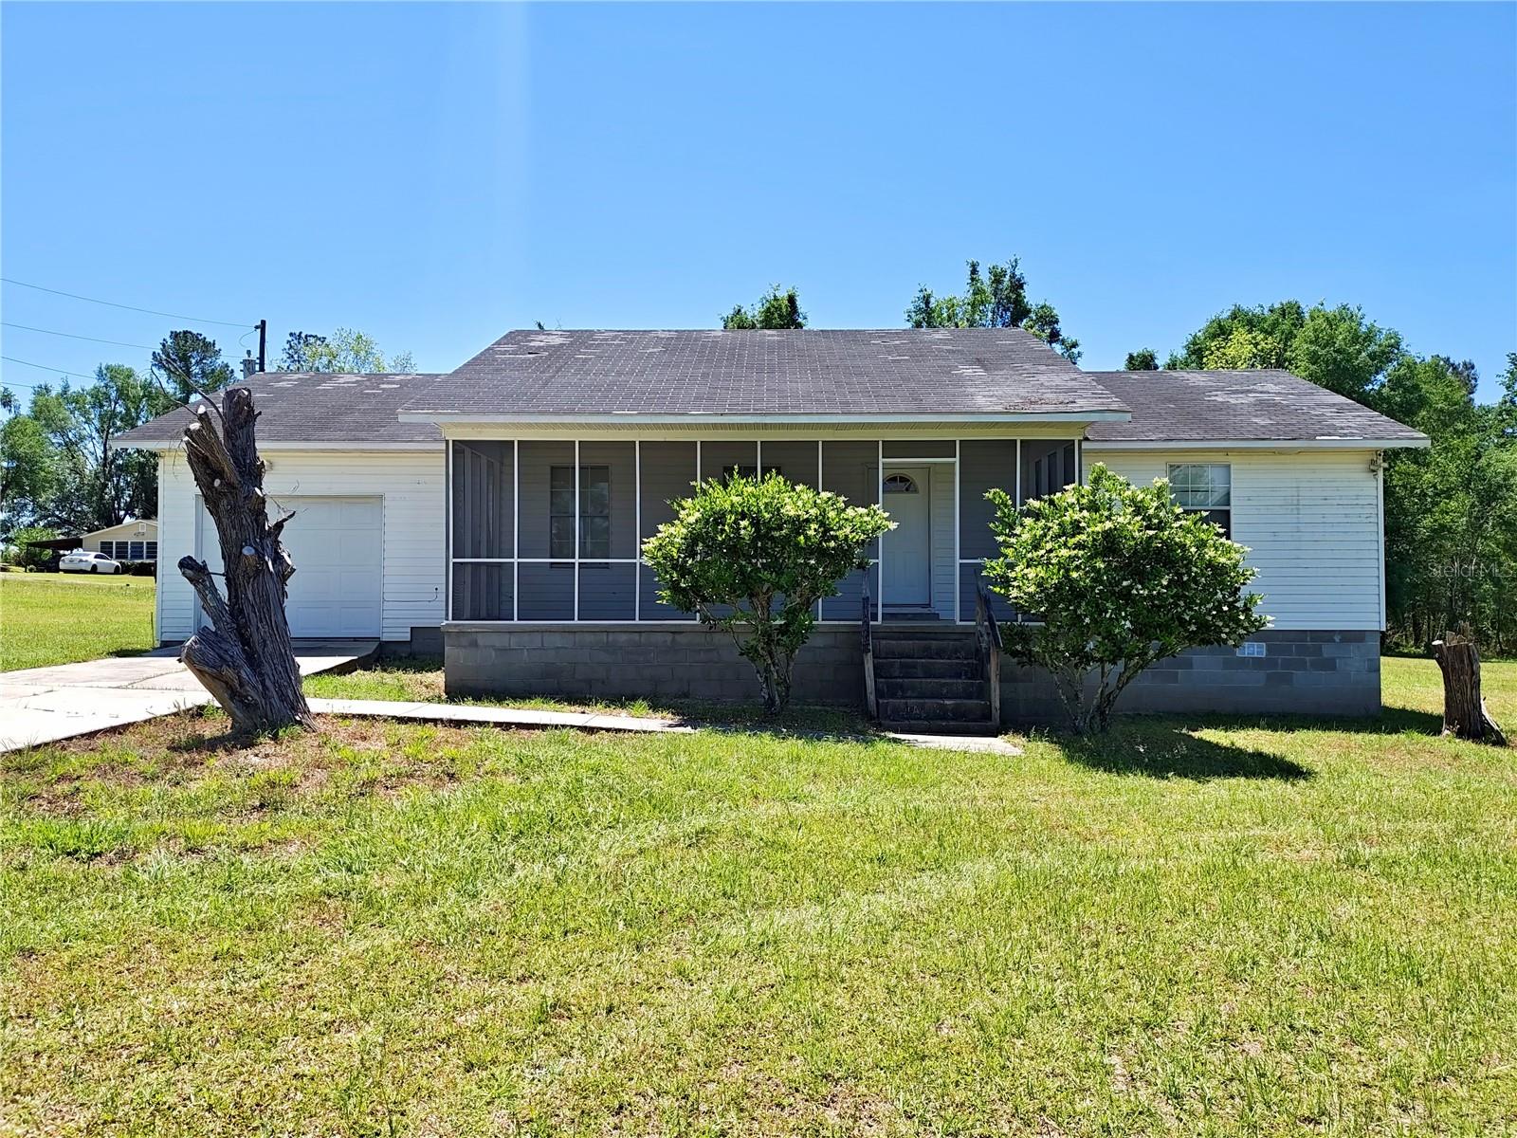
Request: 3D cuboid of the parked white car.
[{"bbox_3d":[-45.700,-0.350,75.438,1.830,1.450,4.800,0,-2,-2],"label":"parked white car"}]

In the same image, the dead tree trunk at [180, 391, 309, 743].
[{"bbox_3d":[-4.930,-0.108,10.607,1.200,3.250,0.950,0,-2,0],"label":"dead tree trunk"}]

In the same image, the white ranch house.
[{"bbox_3d":[0.000,-0.970,18.134,18.300,6.050,10.800,0,-2,0],"label":"white ranch house"}]

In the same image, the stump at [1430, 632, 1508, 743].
[{"bbox_3d":[8.030,1.322,12.368,0.750,1.270,0.600,0,-2,0],"label":"stump"}]

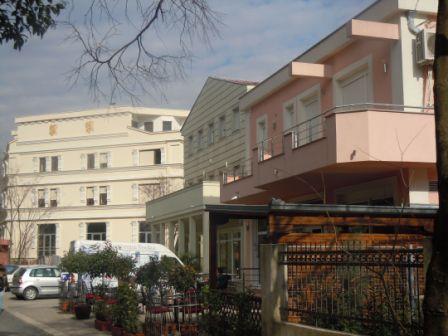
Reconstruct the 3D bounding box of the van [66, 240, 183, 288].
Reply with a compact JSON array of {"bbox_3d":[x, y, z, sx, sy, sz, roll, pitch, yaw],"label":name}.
[{"bbox_3d":[-4.625,5.087,34.387,6.150,2.600,2.000,3,-8,-20],"label":"van"}]

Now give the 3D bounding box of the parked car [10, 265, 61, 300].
[{"bbox_3d":[-7.685,5.198,30.790,3.900,1.460,1.650,4,-9,-32],"label":"parked car"}]

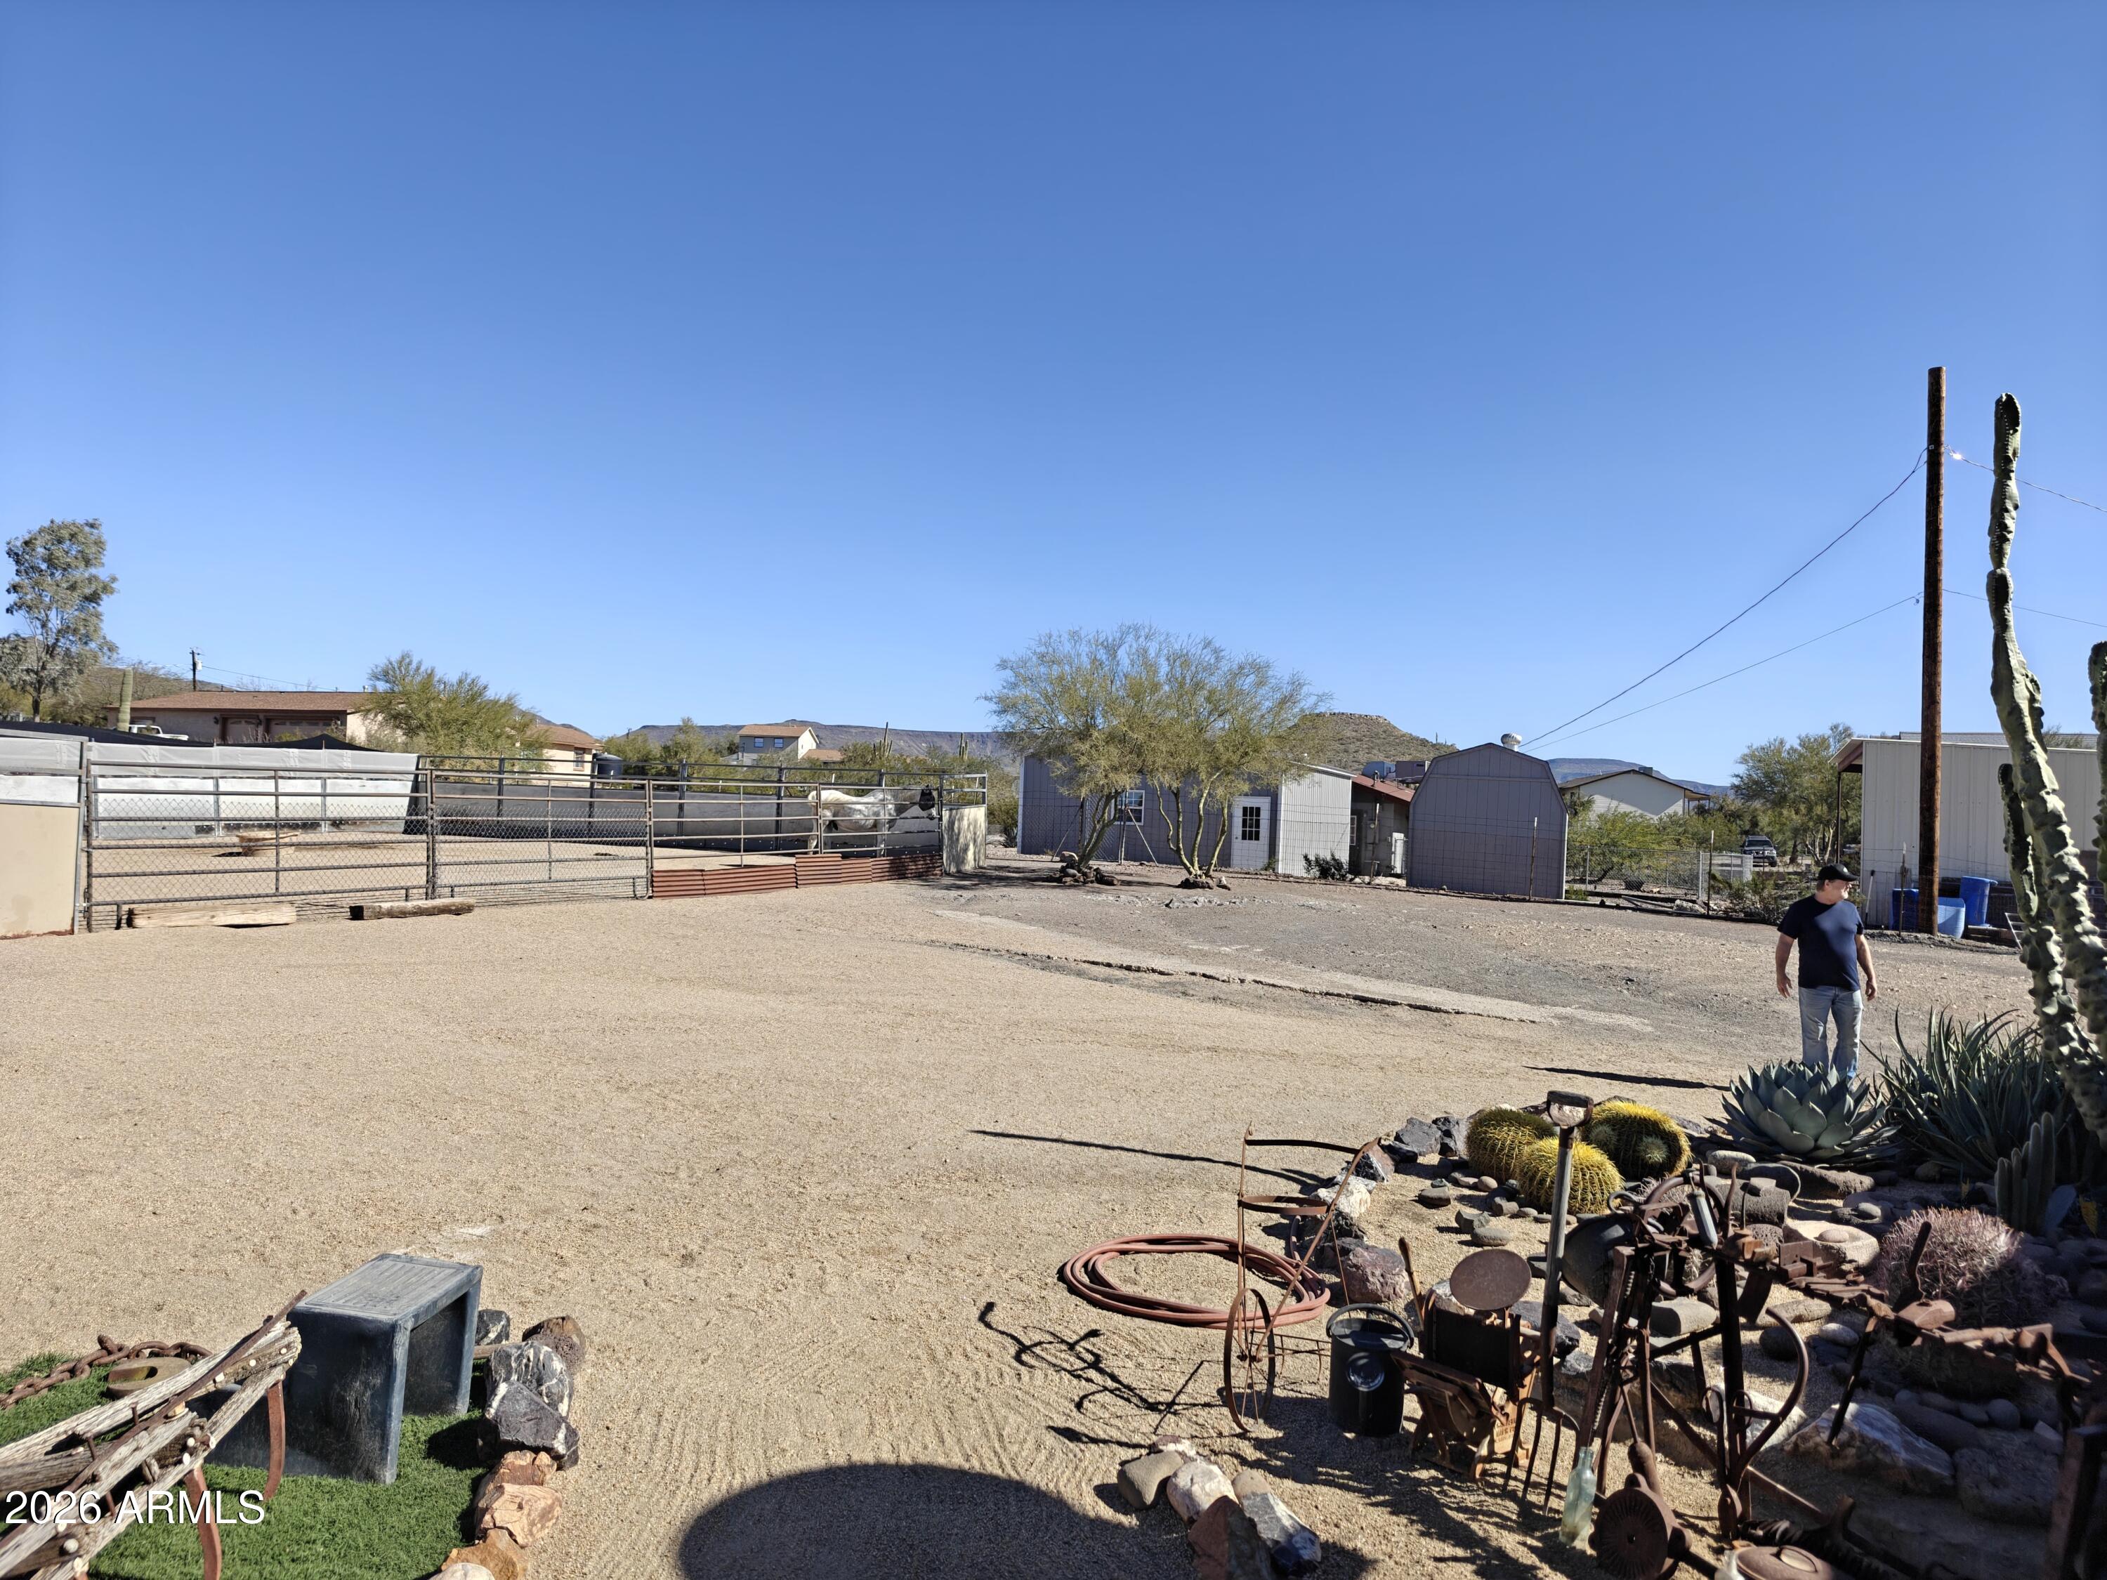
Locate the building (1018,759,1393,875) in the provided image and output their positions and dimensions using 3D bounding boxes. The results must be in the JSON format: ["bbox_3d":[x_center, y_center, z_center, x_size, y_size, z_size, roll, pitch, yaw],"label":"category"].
[{"bbox_3d":[3.892,0.783,41.701,8.564,3.050,4.663,1,-2,35],"label":"building"}]

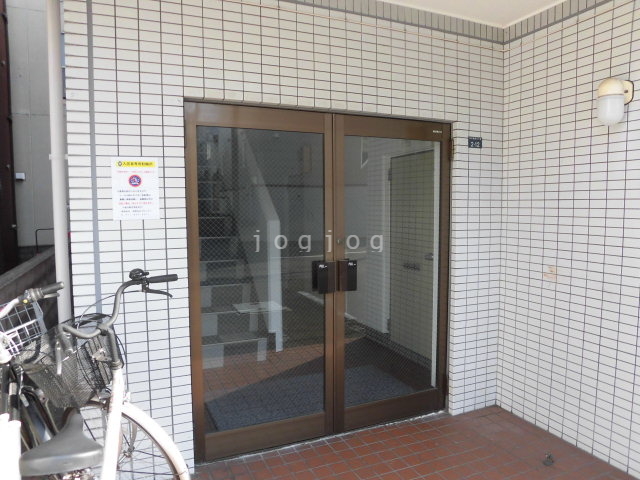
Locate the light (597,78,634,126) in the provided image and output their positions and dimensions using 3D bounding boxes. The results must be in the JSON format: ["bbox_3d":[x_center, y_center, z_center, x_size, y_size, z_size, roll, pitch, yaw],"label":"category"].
[{"bbox_3d":[1.463,-0.687,2.213,0.148,0.234,0.122,-2,4,-23],"label":"light"}]

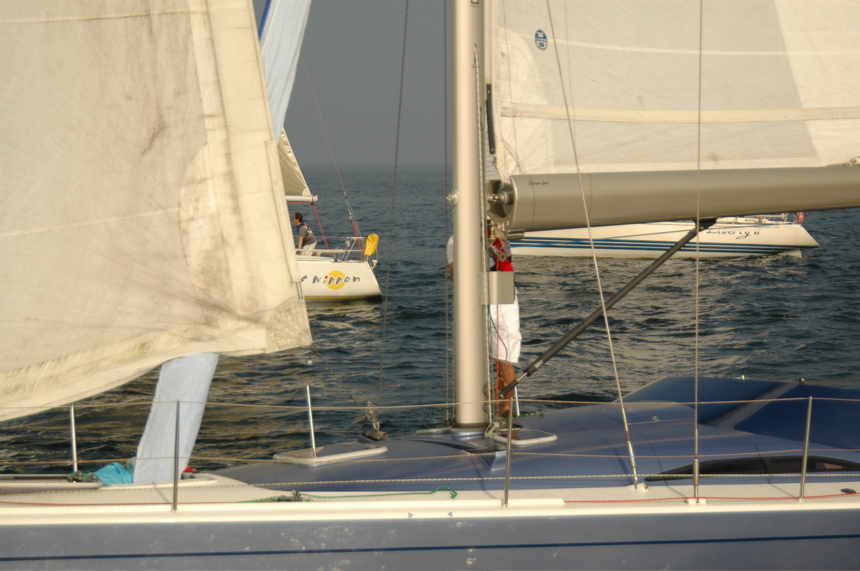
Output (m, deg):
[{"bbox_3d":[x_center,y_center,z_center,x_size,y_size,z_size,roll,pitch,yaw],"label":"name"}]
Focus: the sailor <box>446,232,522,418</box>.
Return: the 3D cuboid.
[{"bbox_3d":[0.410,0.165,14.800,0.570,1.700,0.420,-1,4,-12],"label":"sailor"}]

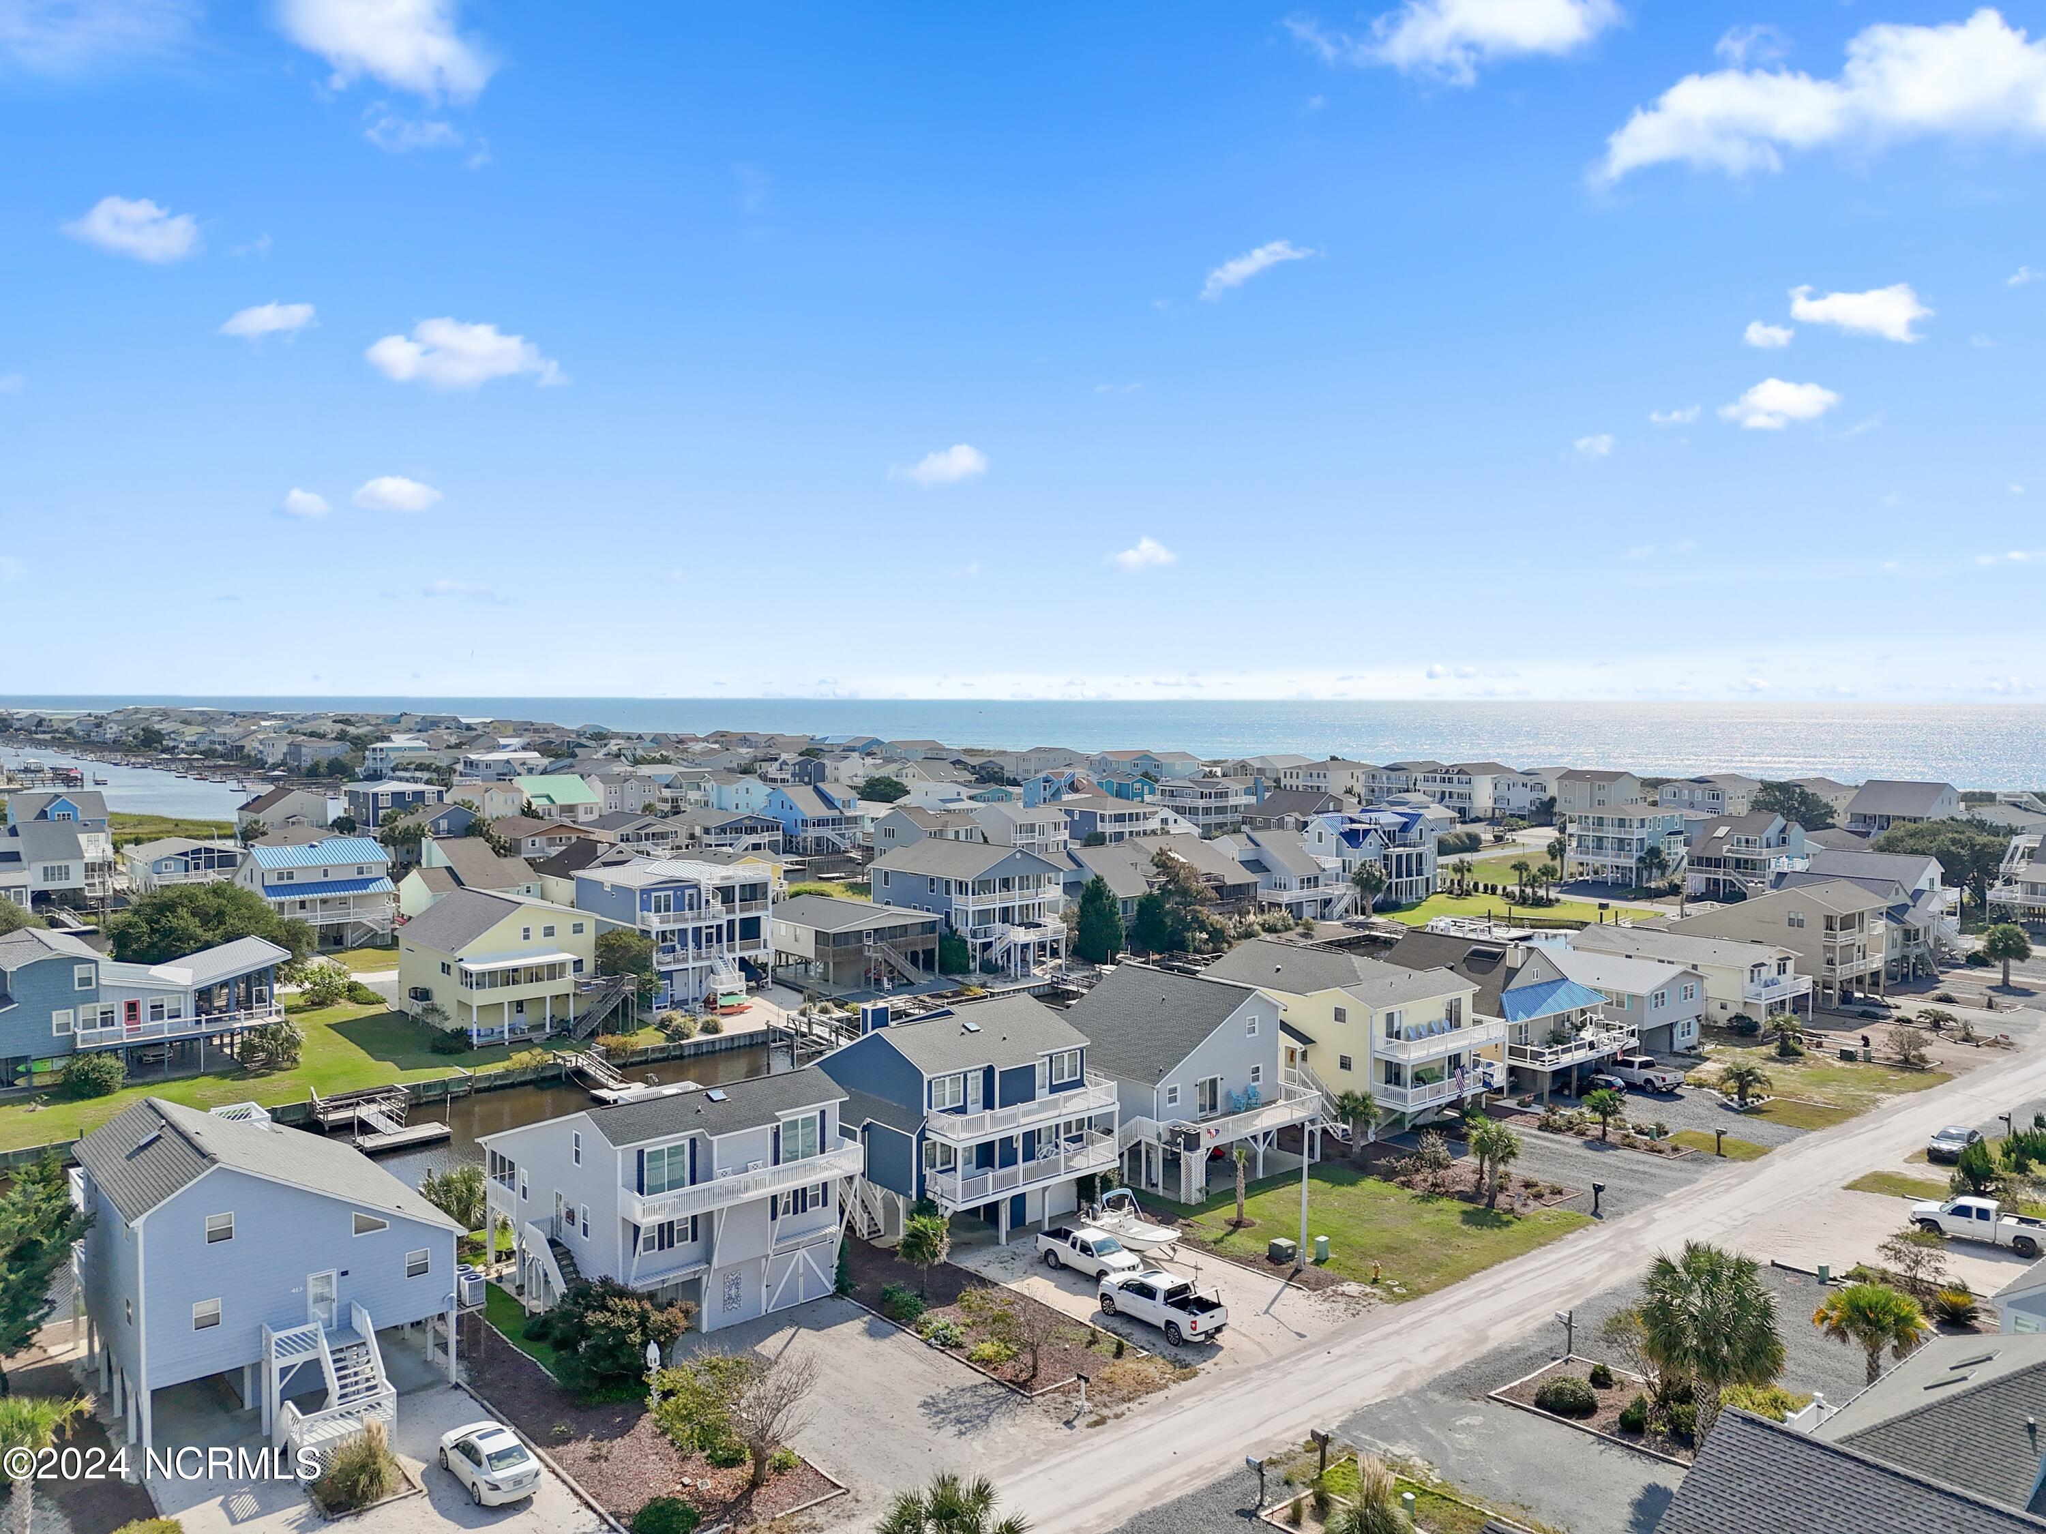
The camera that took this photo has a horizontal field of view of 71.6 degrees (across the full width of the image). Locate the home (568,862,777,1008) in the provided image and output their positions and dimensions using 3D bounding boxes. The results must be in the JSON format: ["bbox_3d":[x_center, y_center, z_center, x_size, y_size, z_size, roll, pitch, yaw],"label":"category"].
[{"bbox_3d":[-31.517,14.434,127.412,11.720,11.200,14.340,-3,4,-44],"label":"home"}]

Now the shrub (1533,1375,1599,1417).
[{"bbox_3d":[20.242,23.354,52.771,2.300,1.200,2.100,0,3,0],"label":"shrub"}]

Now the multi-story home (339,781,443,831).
[{"bbox_3d":[-110.934,7.958,250.652,12.800,10.200,13.600,-2,4,-43],"label":"multi-story home"}]

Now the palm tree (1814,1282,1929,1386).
[{"bbox_3d":[31.226,21.225,52.025,4.100,4.600,4.000,-2,4,-42],"label":"palm tree"}]

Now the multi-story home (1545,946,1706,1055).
[{"bbox_3d":[43.929,17.791,109.355,9.500,6.350,13.400,-2,4,-39],"label":"multi-story home"}]

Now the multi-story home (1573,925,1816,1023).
[{"bbox_3d":[55.746,17.334,118.780,9.200,6.300,16.400,-2,4,-39],"label":"multi-story home"}]

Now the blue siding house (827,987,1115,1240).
[{"bbox_3d":[-3.610,17.730,75.420,12.300,9.800,15.200,-2,4,-40],"label":"blue siding house"}]

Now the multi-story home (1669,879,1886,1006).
[{"bbox_3d":[67.442,14.975,127.103,11.100,9.800,15.200,-2,4,-40],"label":"multi-story home"}]

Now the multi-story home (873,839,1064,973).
[{"bbox_3d":[-4.809,13.252,143.412,12.450,11.100,19.500,-2,4,-41],"label":"multi-story home"}]

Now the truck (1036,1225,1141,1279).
[{"bbox_3d":[3.077,22.375,65.475,5.220,1.770,1.850,3,4,42],"label":"truck"}]

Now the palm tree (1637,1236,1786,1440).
[{"bbox_3d":[24.143,20.404,49.853,4.700,7.410,4.600,0,3,0],"label":"palm tree"}]

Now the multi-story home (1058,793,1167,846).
[{"bbox_3d":[14.761,9.505,260.212,14.500,7.700,18.600,-2,4,-39],"label":"multi-story home"}]

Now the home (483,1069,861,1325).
[{"bbox_3d":[-15.828,18.104,62.650,10.700,9.450,15.200,-2,4,-41],"label":"home"}]

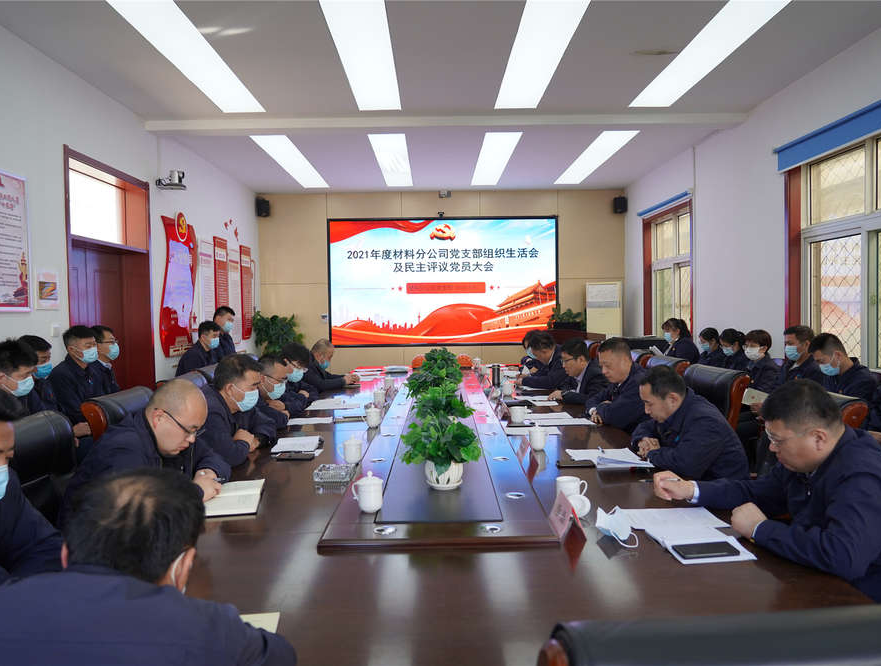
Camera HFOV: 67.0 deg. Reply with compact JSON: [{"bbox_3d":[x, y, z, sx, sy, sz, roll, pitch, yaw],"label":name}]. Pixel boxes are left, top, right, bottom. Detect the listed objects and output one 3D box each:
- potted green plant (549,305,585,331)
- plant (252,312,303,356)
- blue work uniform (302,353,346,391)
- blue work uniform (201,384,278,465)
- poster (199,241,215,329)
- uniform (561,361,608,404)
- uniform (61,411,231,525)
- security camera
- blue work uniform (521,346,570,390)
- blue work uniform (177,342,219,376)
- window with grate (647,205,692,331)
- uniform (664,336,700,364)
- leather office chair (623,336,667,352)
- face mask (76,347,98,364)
[{"bbox_3d":[1.706,-0.210,9.016,0.510,0.350,0.360,-1,2,-1],"label":"potted green plant"},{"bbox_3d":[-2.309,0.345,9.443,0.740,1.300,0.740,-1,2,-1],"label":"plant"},{"bbox_3d":[-1.010,0.444,5.613,0.540,0.580,0.520,-1,2,0],"label":"blue work uniform"},{"bbox_3d":[-1.002,0.533,3.029,0.500,0.600,0.550,-1,2,1],"label":"blue work uniform"},{"bbox_3d":[-2.860,-0.481,8.279,0.030,1.310,0.540,-1,2,-1],"label":"poster"},{"bbox_3d":[1.053,0.463,4.670,0.540,0.580,0.520,-1,2,0],"label":"uniform"},{"bbox_3d":[-1.055,0.556,2.369,0.510,0.600,0.560,-1,2,-6],"label":"uniform"},{"bbox_3d":[-2.732,-1.552,6.724,0.290,0.220,0.200,-1,2,-1],"label":"security camera"},{"bbox_3d":[0.904,0.409,5.227,0.520,0.600,0.540,-1,2,-1],"label":"blue work uniform"},{"bbox_3d":[-2.041,0.415,5.708,0.450,0.640,0.500,-1,2,0],"label":"blue work uniform"},{"bbox_3d":[3.082,-0.755,8.937,0.140,1.680,1.660,-1,2,-1],"label":"window with grate"},{"bbox_3d":[2.217,0.341,6.171,0.450,0.600,0.460,-1,2,0],"label":"uniform"},{"bbox_3d":[2.266,0.580,7.529,0.600,1.080,0.640,-1,2,0],"label":"leather office chair"},{"bbox_3d":[-2.333,0.148,4.363,0.090,0.120,0.140,-1,2,8],"label":"face mask"}]

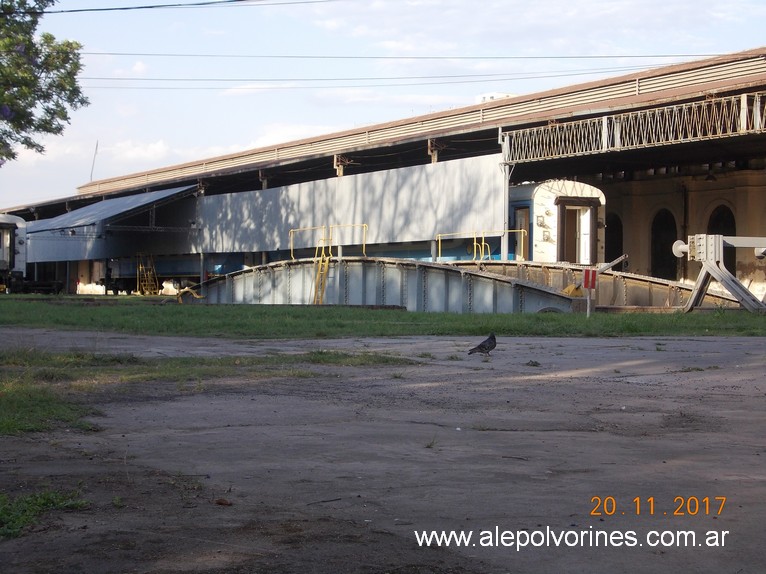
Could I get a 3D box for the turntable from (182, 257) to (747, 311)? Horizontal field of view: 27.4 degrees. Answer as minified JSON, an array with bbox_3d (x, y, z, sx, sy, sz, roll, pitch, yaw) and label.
[{"bbox_3d":[0.152,0.257,41.036,4.400,1.950,23.000,1,-1,-27],"label":"turntable"}]

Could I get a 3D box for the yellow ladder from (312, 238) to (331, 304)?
[{"bbox_3d":[-1.595,-0.188,40.077,0.450,2.100,0.500,1,-1,-27],"label":"yellow ladder"}]

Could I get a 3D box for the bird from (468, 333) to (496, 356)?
[{"bbox_3d":[1.052,0.608,16.600,0.290,0.250,0.125,0,-1,0],"label":"bird"}]

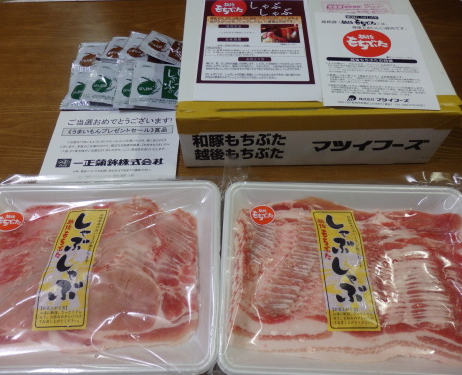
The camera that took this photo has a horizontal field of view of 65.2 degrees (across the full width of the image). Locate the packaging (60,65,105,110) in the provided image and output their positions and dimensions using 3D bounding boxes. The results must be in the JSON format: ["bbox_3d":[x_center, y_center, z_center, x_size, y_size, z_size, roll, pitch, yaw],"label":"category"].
[{"bbox_3d":[-0.208,-0.151,0.547,0.080,0.010,0.080,1,67,2],"label":"packaging"}]

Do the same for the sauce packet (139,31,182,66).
[{"bbox_3d":[-0.095,-0.216,0.568,0.080,0.010,0.080,17,41,-9],"label":"sauce packet"}]

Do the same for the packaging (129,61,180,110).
[{"bbox_3d":[-0.106,-0.151,0.536,0.080,0.010,0.080,3,70,3],"label":"packaging"}]

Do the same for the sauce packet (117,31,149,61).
[{"bbox_3d":[-0.139,-0.219,0.585,0.080,0.010,0.080,12,59,8],"label":"sauce packet"}]

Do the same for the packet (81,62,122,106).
[{"bbox_3d":[-0.173,-0.152,0.543,0.080,0.010,0.080,7,66,6],"label":"packet"}]

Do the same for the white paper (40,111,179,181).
[{"bbox_3d":[-0.161,-0.063,0.499,0.179,0.003,0.128,-1,58,0],"label":"white paper"}]

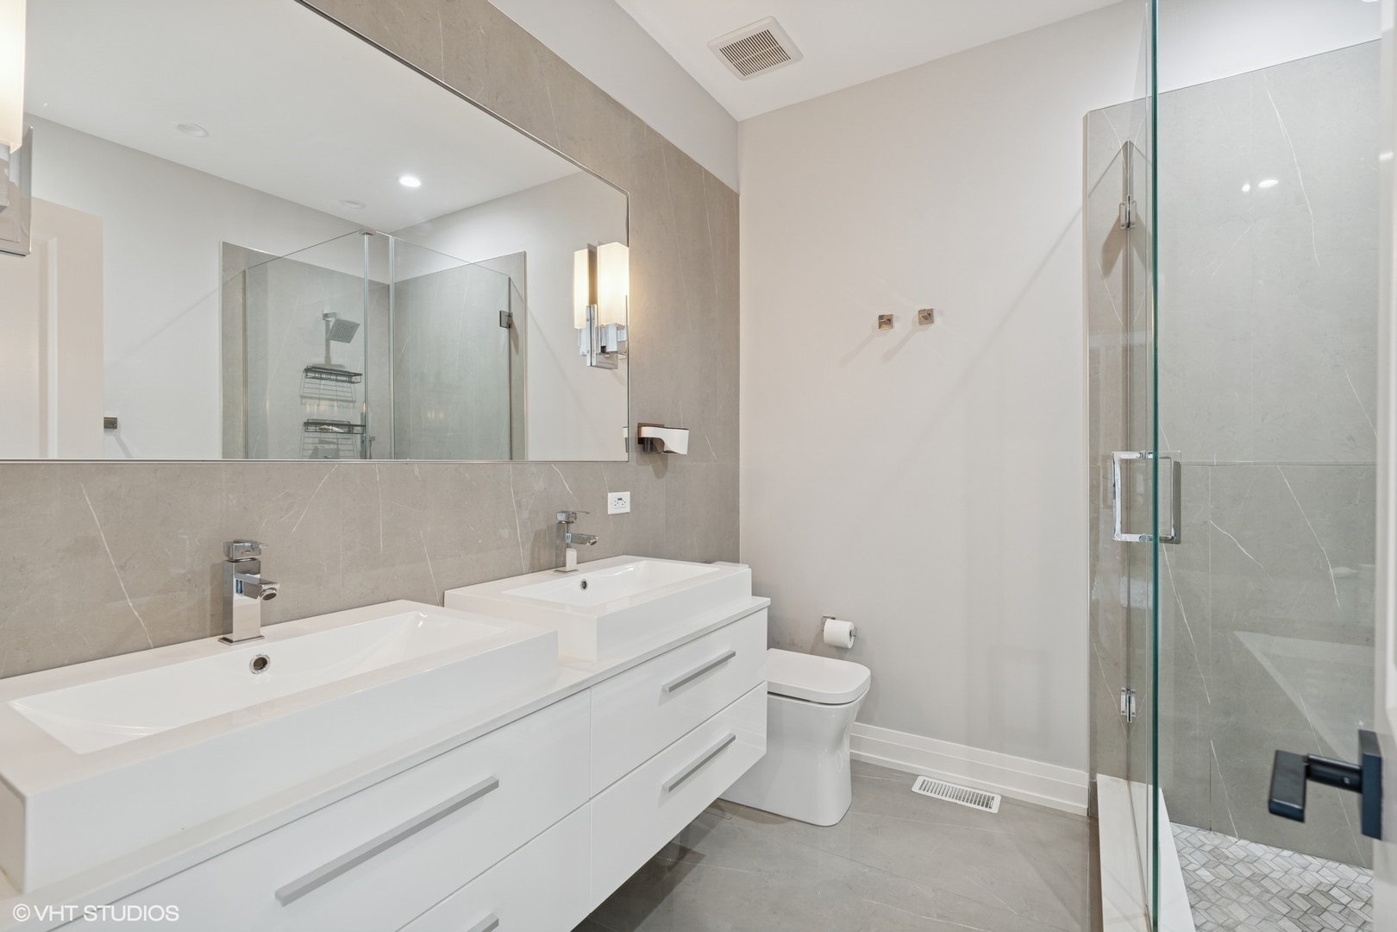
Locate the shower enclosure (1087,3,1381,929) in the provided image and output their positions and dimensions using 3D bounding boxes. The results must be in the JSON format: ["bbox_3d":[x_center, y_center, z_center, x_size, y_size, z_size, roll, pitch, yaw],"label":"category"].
[{"bbox_3d":[1.633,0.060,1.358,1.270,2.260,0.927,0,0,32],"label":"shower enclosure"}]

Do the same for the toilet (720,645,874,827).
[{"bbox_3d":[0.283,0.803,2.301,0.670,0.775,0.355,0,0,32],"label":"toilet"}]

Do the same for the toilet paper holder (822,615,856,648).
[{"bbox_3d":[0.559,0.673,2.500,0.165,0.102,0.120,0,0,32],"label":"toilet paper holder"}]

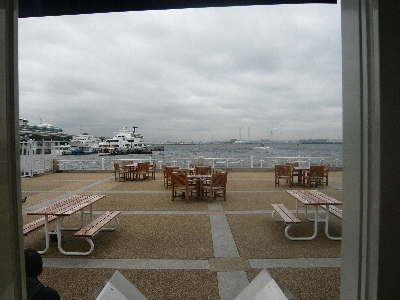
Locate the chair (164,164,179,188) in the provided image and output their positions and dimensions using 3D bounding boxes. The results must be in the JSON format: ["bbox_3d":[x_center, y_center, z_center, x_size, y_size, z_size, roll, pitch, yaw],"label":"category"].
[{"bbox_3d":[-0.870,1.079,12.580,0.620,0.880,0.600,1,1,34],"label":"chair"}]

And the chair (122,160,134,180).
[{"bbox_3d":[-3.550,1.018,16.200,0.620,0.880,0.600,0,1,-14],"label":"chair"}]

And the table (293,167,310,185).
[{"bbox_3d":[4.360,1.129,13.650,0.880,0.720,0.880,0,1,0],"label":"table"}]

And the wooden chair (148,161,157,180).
[{"bbox_3d":[-2.420,1.026,15.650,0.600,0.880,0.620,0,1,-3],"label":"wooden chair"}]

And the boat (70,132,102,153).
[{"bbox_3d":[-65.000,-4.000,183.000,8.000,11.000,25.000,0,1,3],"label":"boat"}]

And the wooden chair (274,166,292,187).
[{"bbox_3d":[3.440,1.060,13.130,0.620,0.880,0.600,0,1,26],"label":"wooden chair"}]

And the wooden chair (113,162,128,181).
[{"bbox_3d":[-3.580,1.038,15.100,0.600,0.880,0.620,-1,1,-37],"label":"wooden chair"}]

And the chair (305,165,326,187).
[{"bbox_3d":[4.500,1.064,12.830,0.620,0.880,0.600,0,1,-5],"label":"chair"}]

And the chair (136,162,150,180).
[{"bbox_3d":[-2.800,1.034,15.220,0.620,0.880,0.600,-1,1,-37],"label":"chair"}]

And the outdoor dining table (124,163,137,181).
[{"bbox_3d":[-3.070,1.106,15.700,0.880,0.720,0.880,0,1,0],"label":"outdoor dining table"}]

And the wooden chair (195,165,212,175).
[{"bbox_3d":[0.130,1.076,12.660,0.620,0.880,0.600,0,1,-7],"label":"wooden chair"}]

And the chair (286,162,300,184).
[{"bbox_3d":[4.200,1.037,14.300,0.620,0.880,0.600,0,1,-7],"label":"chair"}]

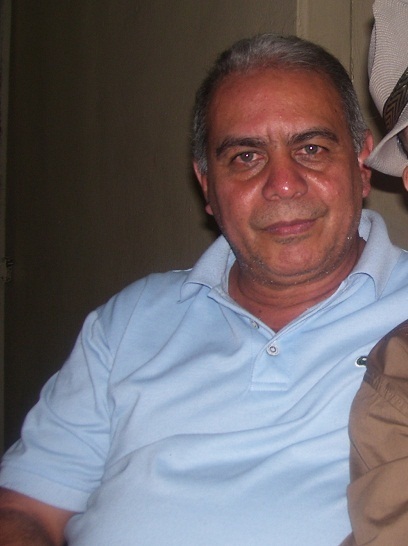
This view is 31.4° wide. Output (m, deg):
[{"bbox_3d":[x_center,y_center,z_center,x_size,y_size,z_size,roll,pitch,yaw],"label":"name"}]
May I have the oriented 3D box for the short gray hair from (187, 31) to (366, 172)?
[{"bbox_3d":[0.080,-0.174,0.785,0.178,0.172,0.190,-6,7,7],"label":"short gray hair"}]

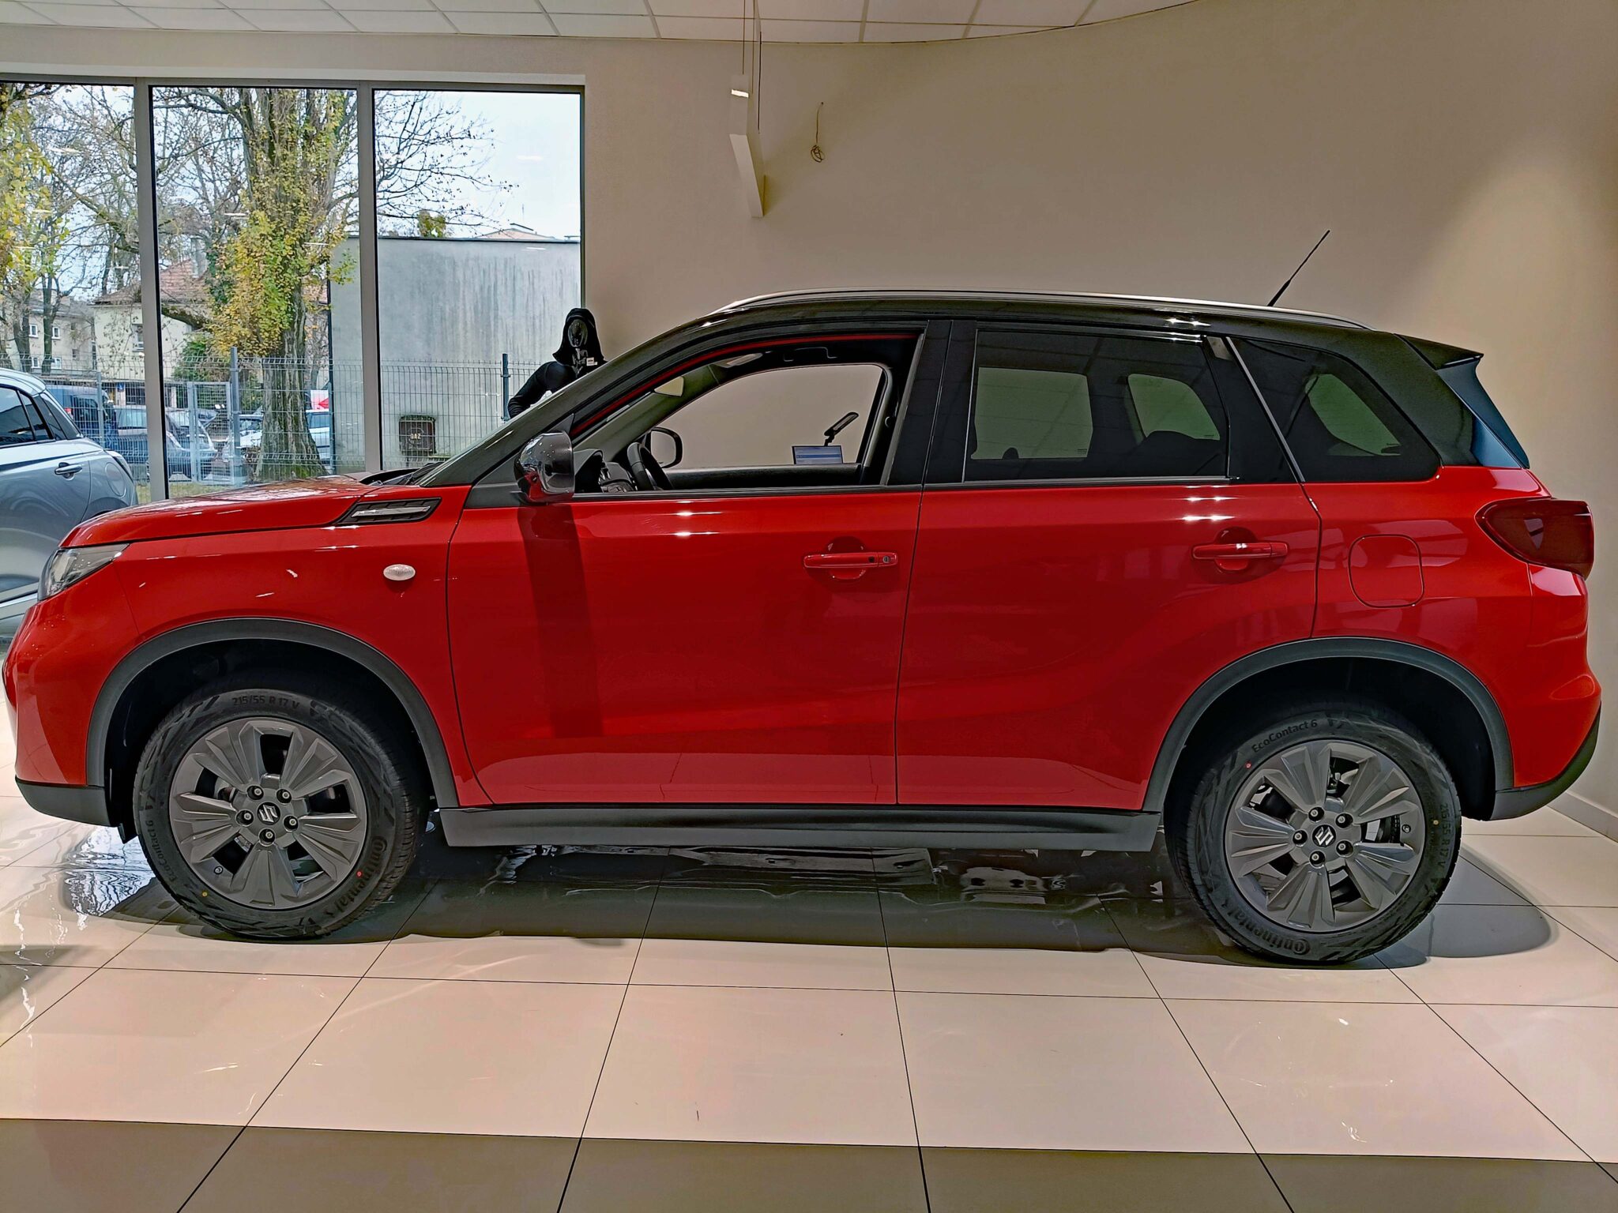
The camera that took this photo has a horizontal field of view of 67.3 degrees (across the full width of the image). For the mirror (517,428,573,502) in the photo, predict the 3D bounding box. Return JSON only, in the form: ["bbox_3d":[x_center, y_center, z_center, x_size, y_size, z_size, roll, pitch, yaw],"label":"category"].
[{"bbox_3d":[-0.585,-0.315,2.715,0.125,0.160,0.225,1,8,0],"label":"mirror"}]

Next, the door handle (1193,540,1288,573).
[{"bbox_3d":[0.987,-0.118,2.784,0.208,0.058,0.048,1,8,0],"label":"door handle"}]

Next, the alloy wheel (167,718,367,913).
[{"bbox_3d":[-1.271,0.472,2.950,0.472,0.472,0.185,1,8,0],"label":"alloy wheel"}]

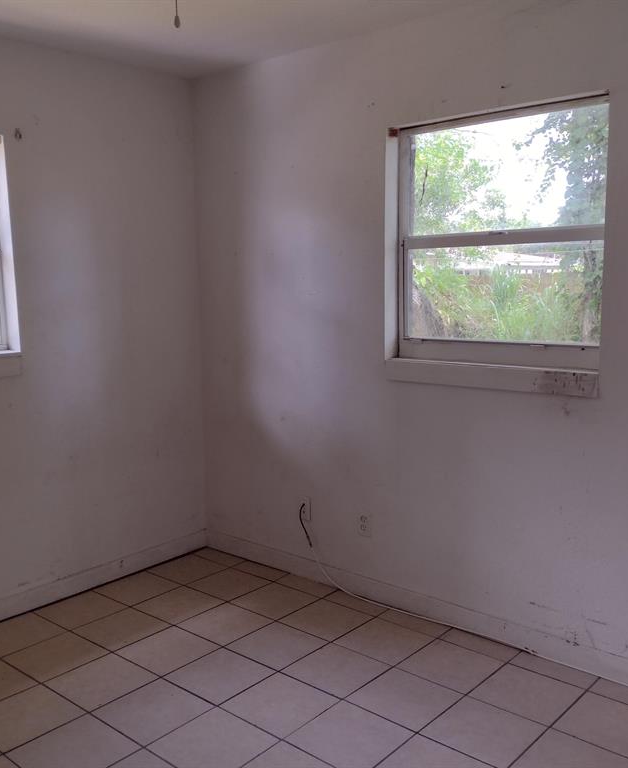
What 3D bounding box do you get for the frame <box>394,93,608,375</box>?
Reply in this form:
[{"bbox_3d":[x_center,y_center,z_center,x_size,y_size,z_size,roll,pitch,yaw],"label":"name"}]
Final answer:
[{"bbox_3d":[0.726,-0.553,3.119,0.921,0.959,0.080,6,11,41],"label":"frame"}]

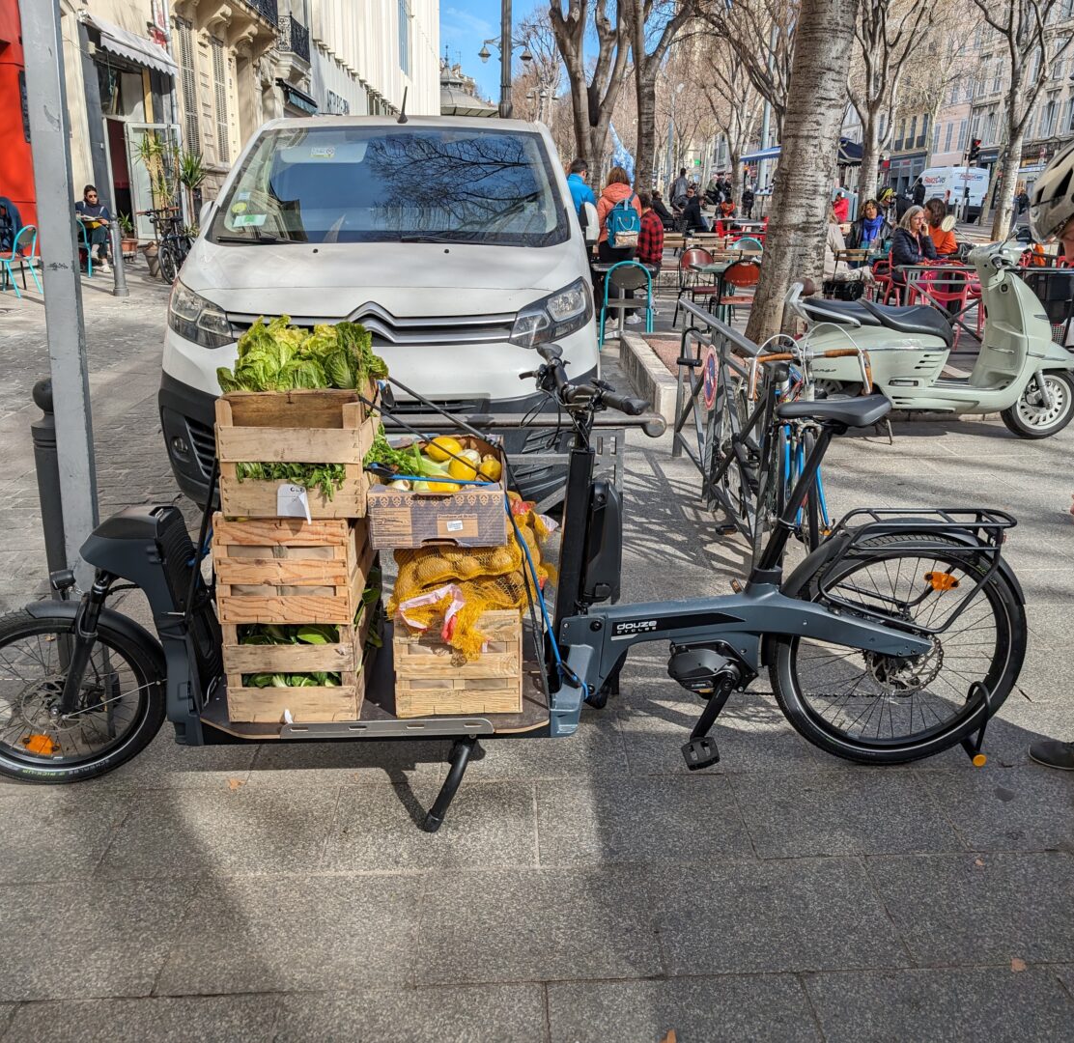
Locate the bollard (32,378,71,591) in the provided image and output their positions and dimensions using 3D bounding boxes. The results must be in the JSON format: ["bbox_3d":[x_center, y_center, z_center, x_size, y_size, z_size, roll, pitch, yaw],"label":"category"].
[{"bbox_3d":[-1.289,0.079,2.666,0.120,0.950,0.120,1,17,0],"label":"bollard"}]

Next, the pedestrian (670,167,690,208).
[{"bbox_3d":[3.255,-7.199,22.000,0.500,1.740,0.400,5,18,11],"label":"pedestrian"}]

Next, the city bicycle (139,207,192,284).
[{"bbox_3d":[-4.946,-3.924,13.650,0.600,1.030,1.600,5,17,11],"label":"city bicycle"}]

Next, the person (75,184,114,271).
[{"bbox_3d":[-6.067,-4.053,13.200,0.550,1.180,0.750,-7,20,-25],"label":"person"}]

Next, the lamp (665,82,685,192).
[{"bbox_3d":[8.181,-22.990,58.243,0.750,6.700,0.350,6,17,17],"label":"lamp"}]

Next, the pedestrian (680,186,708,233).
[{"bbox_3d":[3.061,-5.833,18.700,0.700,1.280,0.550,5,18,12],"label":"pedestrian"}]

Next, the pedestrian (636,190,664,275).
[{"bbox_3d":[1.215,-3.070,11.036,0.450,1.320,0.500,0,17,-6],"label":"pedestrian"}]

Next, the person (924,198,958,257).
[{"bbox_3d":[4.217,-2.872,10.546,0.700,1.280,0.500,15,22,39],"label":"person"}]

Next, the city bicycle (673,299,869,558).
[{"bbox_3d":[0.885,-0.340,3.720,0.450,1.000,1.700,2,18,3],"label":"city bicycle"}]

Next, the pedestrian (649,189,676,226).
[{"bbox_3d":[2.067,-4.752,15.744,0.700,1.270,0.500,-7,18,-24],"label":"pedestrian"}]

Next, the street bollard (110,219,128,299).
[{"bbox_3d":[-4.523,-2.883,10.400,0.155,0.840,0.155,1,18,0],"label":"street bollard"}]

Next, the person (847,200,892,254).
[{"bbox_3d":[3.836,-3.095,11.244,0.520,1.280,0.700,5,17,14],"label":"person"}]

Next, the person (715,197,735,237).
[{"bbox_3d":[3.789,-5.922,19.300,0.520,1.220,0.650,4,18,8],"label":"person"}]

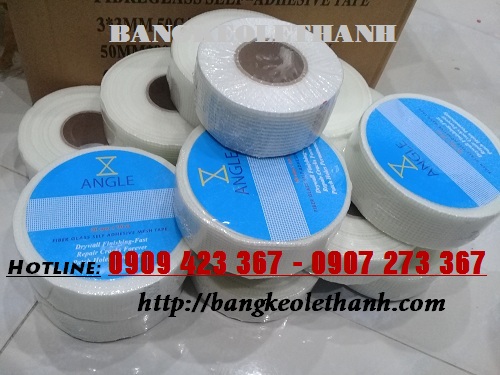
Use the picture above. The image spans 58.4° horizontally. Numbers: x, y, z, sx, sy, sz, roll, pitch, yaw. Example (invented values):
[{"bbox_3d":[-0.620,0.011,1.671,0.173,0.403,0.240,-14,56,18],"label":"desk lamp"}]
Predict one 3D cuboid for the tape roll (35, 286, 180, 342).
[{"bbox_3d":[-0.128,0.067,0.420,0.139,0.049,0.139,-4,54,-18],"label":"tape roll"}]

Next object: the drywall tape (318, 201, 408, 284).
[{"bbox_3d":[0.093,0.017,0.437,0.147,0.047,0.147,5,52,-7],"label":"drywall tape"}]

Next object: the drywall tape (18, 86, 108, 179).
[{"bbox_3d":[-0.170,-0.045,0.485,0.138,0.050,0.138,-11,56,-18],"label":"drywall tape"}]

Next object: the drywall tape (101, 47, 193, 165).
[{"bbox_3d":[-0.075,-0.077,0.449,0.138,0.050,0.138,2,53,-10],"label":"drywall tape"}]

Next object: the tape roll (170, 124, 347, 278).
[{"bbox_3d":[0.009,0.002,0.372,0.139,0.049,0.139,5,51,-6],"label":"tape roll"}]

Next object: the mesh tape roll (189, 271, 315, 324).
[{"bbox_3d":[0.006,0.056,0.451,0.145,0.052,0.145,14,51,2],"label":"mesh tape roll"}]

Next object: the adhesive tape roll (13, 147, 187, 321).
[{"bbox_3d":[-0.117,0.035,0.383,0.144,0.052,0.144,-5,54,-17],"label":"adhesive tape roll"}]

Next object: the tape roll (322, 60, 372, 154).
[{"bbox_3d":[0.062,-0.090,0.496,0.138,0.050,0.138,5,55,-7],"label":"tape roll"}]

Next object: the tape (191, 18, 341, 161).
[{"bbox_3d":[0.014,-0.086,0.378,0.117,0.051,0.117,5,53,-6],"label":"tape"}]

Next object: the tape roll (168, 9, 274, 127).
[{"bbox_3d":[-0.009,-0.120,0.464,0.142,0.050,0.142,8,53,-3],"label":"tape roll"}]

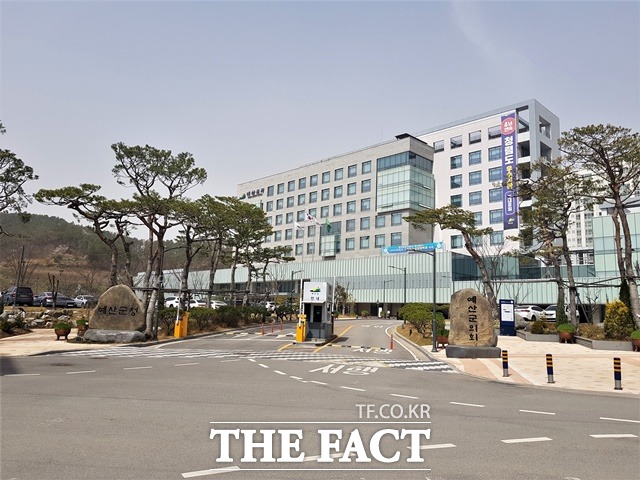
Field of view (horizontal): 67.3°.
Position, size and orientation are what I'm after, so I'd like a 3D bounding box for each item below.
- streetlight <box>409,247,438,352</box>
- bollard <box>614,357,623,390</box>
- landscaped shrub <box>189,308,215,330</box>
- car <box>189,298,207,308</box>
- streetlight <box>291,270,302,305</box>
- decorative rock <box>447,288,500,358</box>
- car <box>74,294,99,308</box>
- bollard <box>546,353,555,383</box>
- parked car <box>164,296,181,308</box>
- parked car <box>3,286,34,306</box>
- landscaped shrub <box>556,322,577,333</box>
[{"bbox_3d":[4.500,2.621,21.000,1.250,4.520,0.300,2,-9,0],"label":"streetlight"},{"bbox_3d":[7.762,3.477,12.500,0.165,0.810,0.165,-4,-11,31],"label":"bollard"},{"bbox_3d":[-7.732,5.177,31.500,1.700,1.600,1.600,5,-10,-17],"label":"landscaped shrub"},{"bbox_3d":[-14.562,7.631,56.000,4.750,1.470,1.850,-6,-12,43],"label":"car"},{"bbox_3d":[-2.224,5.282,45.500,1.050,4.700,0.200,1,-8,5],"label":"streetlight"},{"bbox_3d":[6.163,3.353,19.300,2.000,2.680,1.050,1,-9,6],"label":"decorative rock"},{"bbox_3d":[-26.716,7.071,55.000,1.830,1.470,4.600,11,-13,-43],"label":"car"},{"bbox_3d":[6.431,3.596,13.400,0.170,0.790,0.170,2,-9,0],"label":"bollard"},{"bbox_3d":[-19.353,8.283,63.500,4.500,1.620,1.840,-7,-13,44],"label":"parked car"},{"bbox_3d":[-29.557,5.534,47.000,4.850,1.800,1.900,-7,-12,44],"label":"parked car"},{"bbox_3d":[11.794,4.220,23.000,0.860,0.500,0.860,-3,-11,27],"label":"landscaped shrub"}]

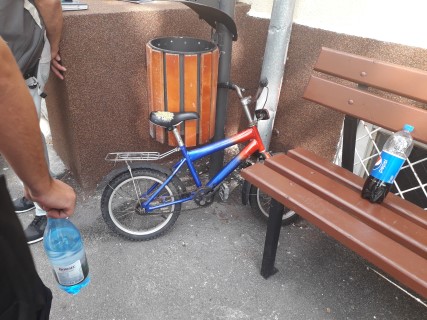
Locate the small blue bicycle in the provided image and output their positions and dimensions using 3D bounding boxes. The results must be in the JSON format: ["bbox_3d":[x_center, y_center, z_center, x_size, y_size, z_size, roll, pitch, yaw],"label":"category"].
[{"bbox_3d":[0.006,0.010,1.705,1.170,0.810,0.500,-5,17,-13],"label":"small blue bicycle"}]

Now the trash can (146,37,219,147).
[{"bbox_3d":[-0.169,-0.388,1.882,0.386,0.512,0.386,0,31,-5],"label":"trash can"}]

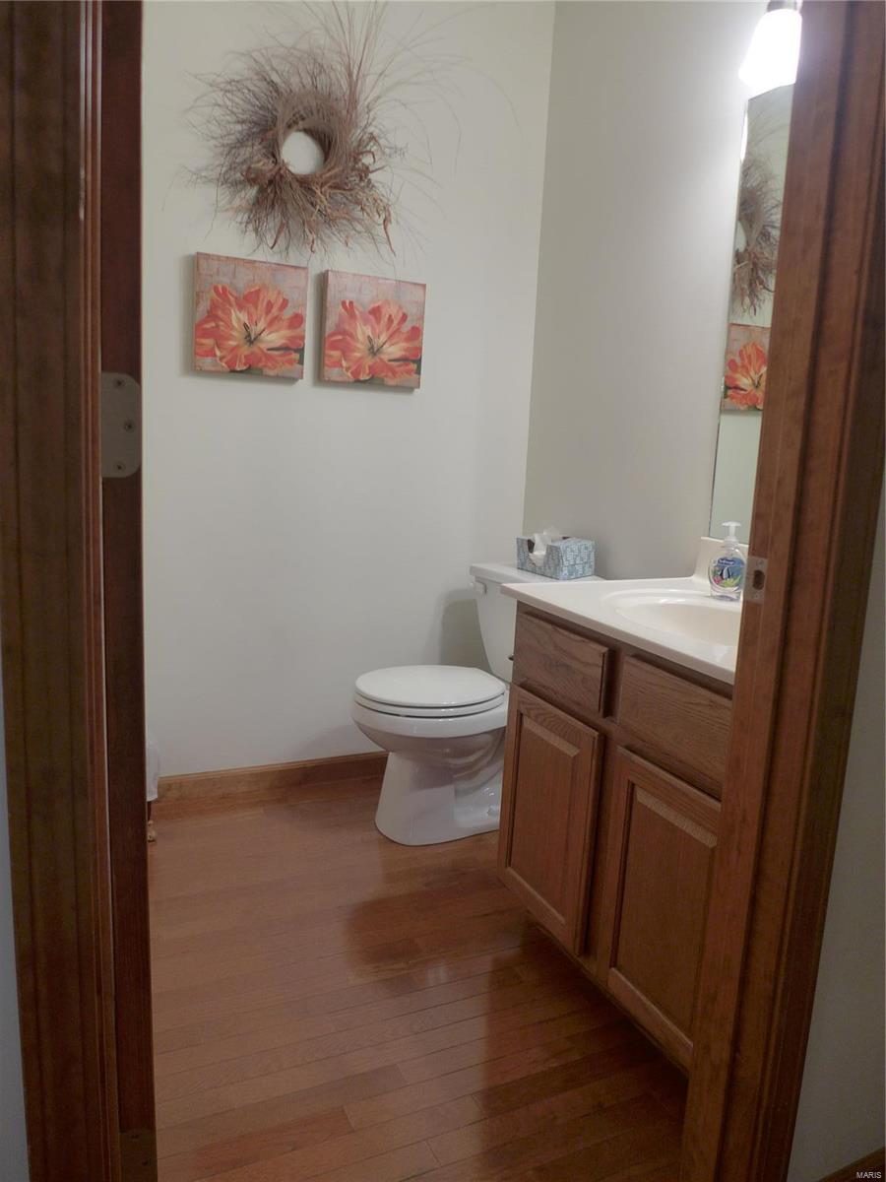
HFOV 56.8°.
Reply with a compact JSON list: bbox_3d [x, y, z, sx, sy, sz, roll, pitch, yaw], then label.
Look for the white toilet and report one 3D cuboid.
[{"bbox_3d":[0.077,0.319,2.363,0.702,0.733,0.458,-2,11,-24],"label":"white toilet"}]

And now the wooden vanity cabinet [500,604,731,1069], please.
[{"bbox_3d":[0.526,0.456,1.604,0.535,0.761,0.738,-2,11,-24],"label":"wooden vanity cabinet"}]

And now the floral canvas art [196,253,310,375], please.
[{"bbox_3d":[-0.537,-0.759,2.292,0.304,0.308,0.039,-2,11,-24],"label":"floral canvas art"}]

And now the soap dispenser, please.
[{"bbox_3d":[0.596,-0.064,1.709,0.077,0.162,0.045,10,12,38],"label":"soap dispenser"}]

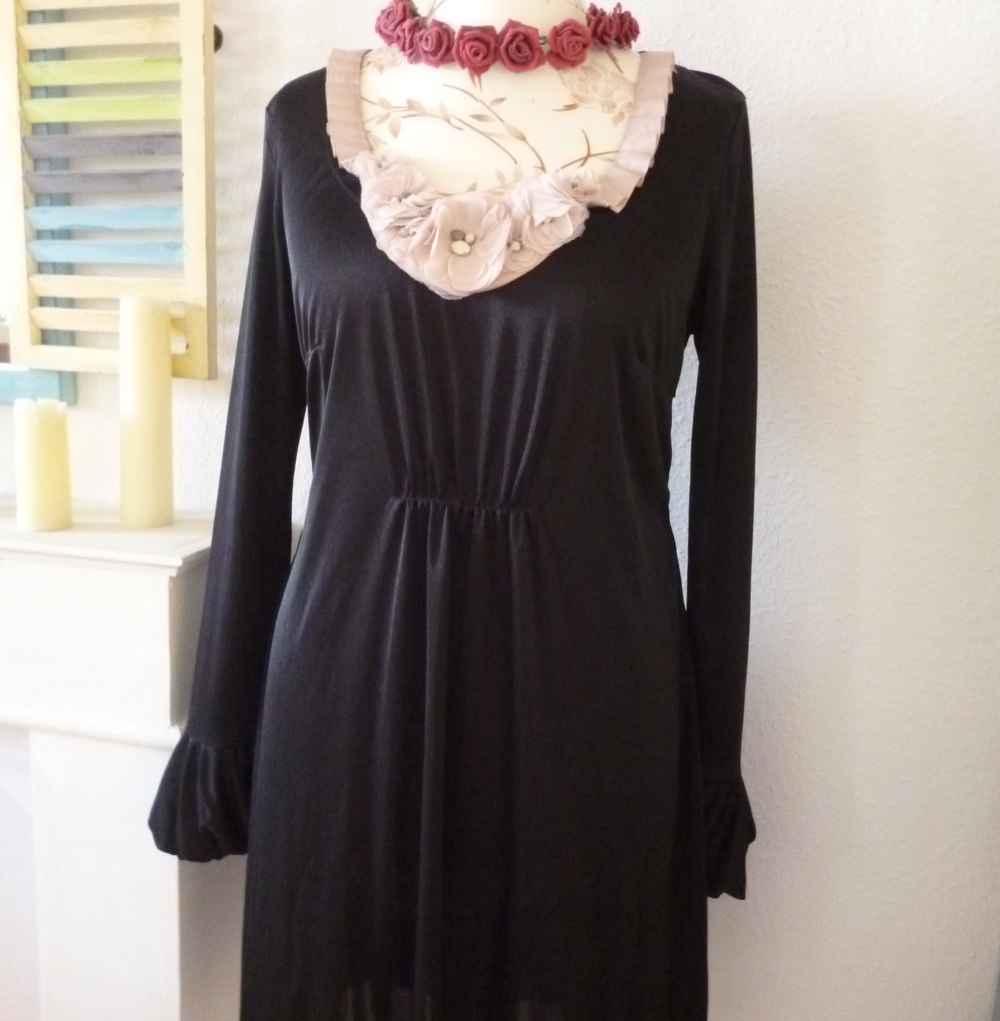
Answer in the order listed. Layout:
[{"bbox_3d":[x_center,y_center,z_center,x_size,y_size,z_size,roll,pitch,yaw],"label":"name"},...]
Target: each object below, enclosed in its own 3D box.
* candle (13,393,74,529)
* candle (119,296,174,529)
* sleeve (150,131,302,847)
[{"bbox_3d":[-0.581,-0.059,1.375,0.065,0.162,0.065,4,10,11],"label":"candle"},{"bbox_3d":[-0.457,-0.127,1.400,0.065,0.294,0.065,4,10,11],"label":"candle"},{"bbox_3d":[-0.235,0.000,0.965,0.120,0.660,0.125,11,10,10],"label":"sleeve"}]

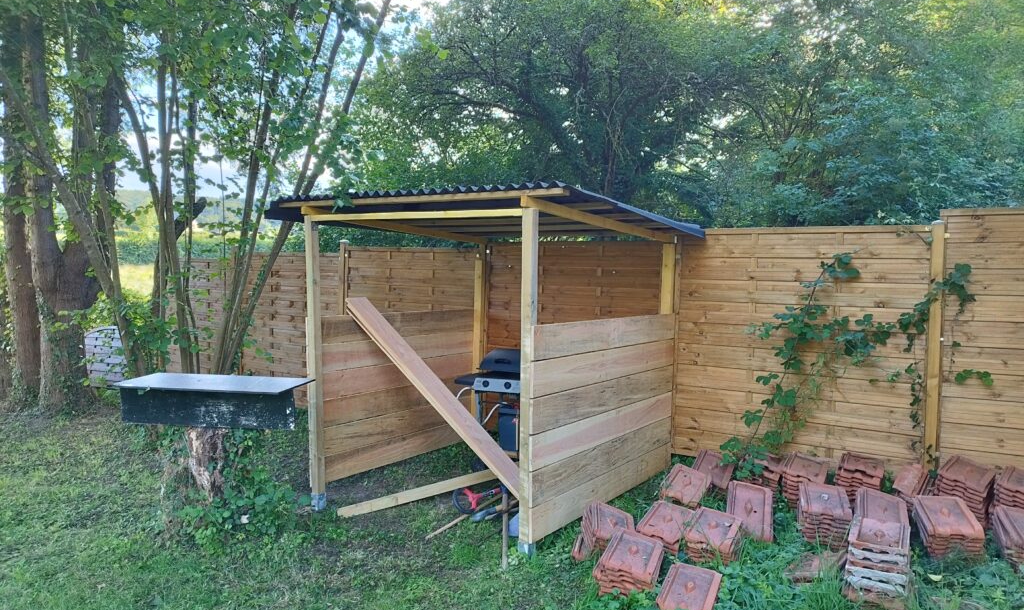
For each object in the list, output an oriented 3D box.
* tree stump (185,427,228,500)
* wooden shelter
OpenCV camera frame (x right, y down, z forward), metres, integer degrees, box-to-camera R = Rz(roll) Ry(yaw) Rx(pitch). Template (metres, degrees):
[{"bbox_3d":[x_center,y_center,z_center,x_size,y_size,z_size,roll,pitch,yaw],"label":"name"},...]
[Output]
[{"bbox_3d":[-2.170,1.140,5.050,0.330,0.580,0.330,2,2,35],"label":"tree stump"},{"bbox_3d":[-0.122,0.326,5.339,2.480,2.150,2.170,2,2,35],"label":"wooden shelter"}]

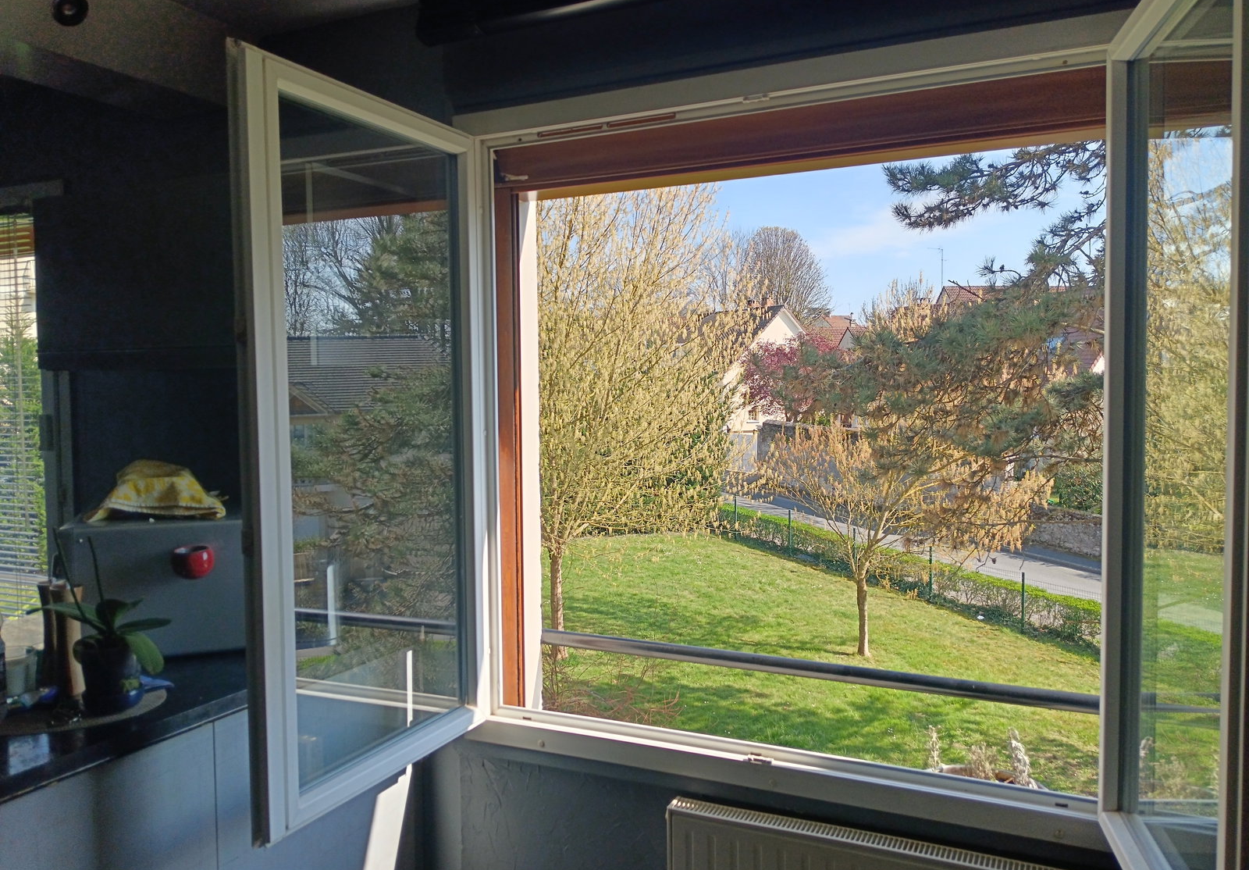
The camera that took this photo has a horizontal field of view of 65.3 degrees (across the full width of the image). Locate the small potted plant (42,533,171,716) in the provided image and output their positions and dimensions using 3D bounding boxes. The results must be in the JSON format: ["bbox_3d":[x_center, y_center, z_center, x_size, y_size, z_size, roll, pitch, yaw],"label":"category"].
[{"bbox_3d":[-1.016,0.354,1.893,0.250,0.345,0.200,-2,3,-28],"label":"small potted plant"}]

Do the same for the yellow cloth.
[{"bbox_3d":[-1.152,0.128,2.397,0.330,0.135,0.230,-2,3,-23],"label":"yellow cloth"}]

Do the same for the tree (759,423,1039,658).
[{"bbox_3d":[4.576,1.746,16.287,4.600,3.950,4.400,0,3,14],"label":"tree"}]

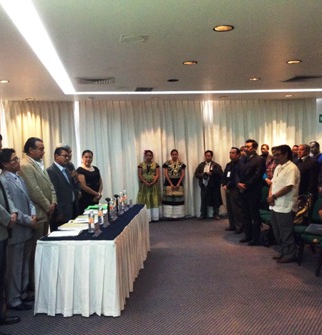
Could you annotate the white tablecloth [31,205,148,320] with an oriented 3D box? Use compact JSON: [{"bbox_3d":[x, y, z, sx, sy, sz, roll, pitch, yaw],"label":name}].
[{"bbox_3d":[-0.720,1.009,5.199,0.840,0.740,2.380,-1,3,5],"label":"white tablecloth"}]

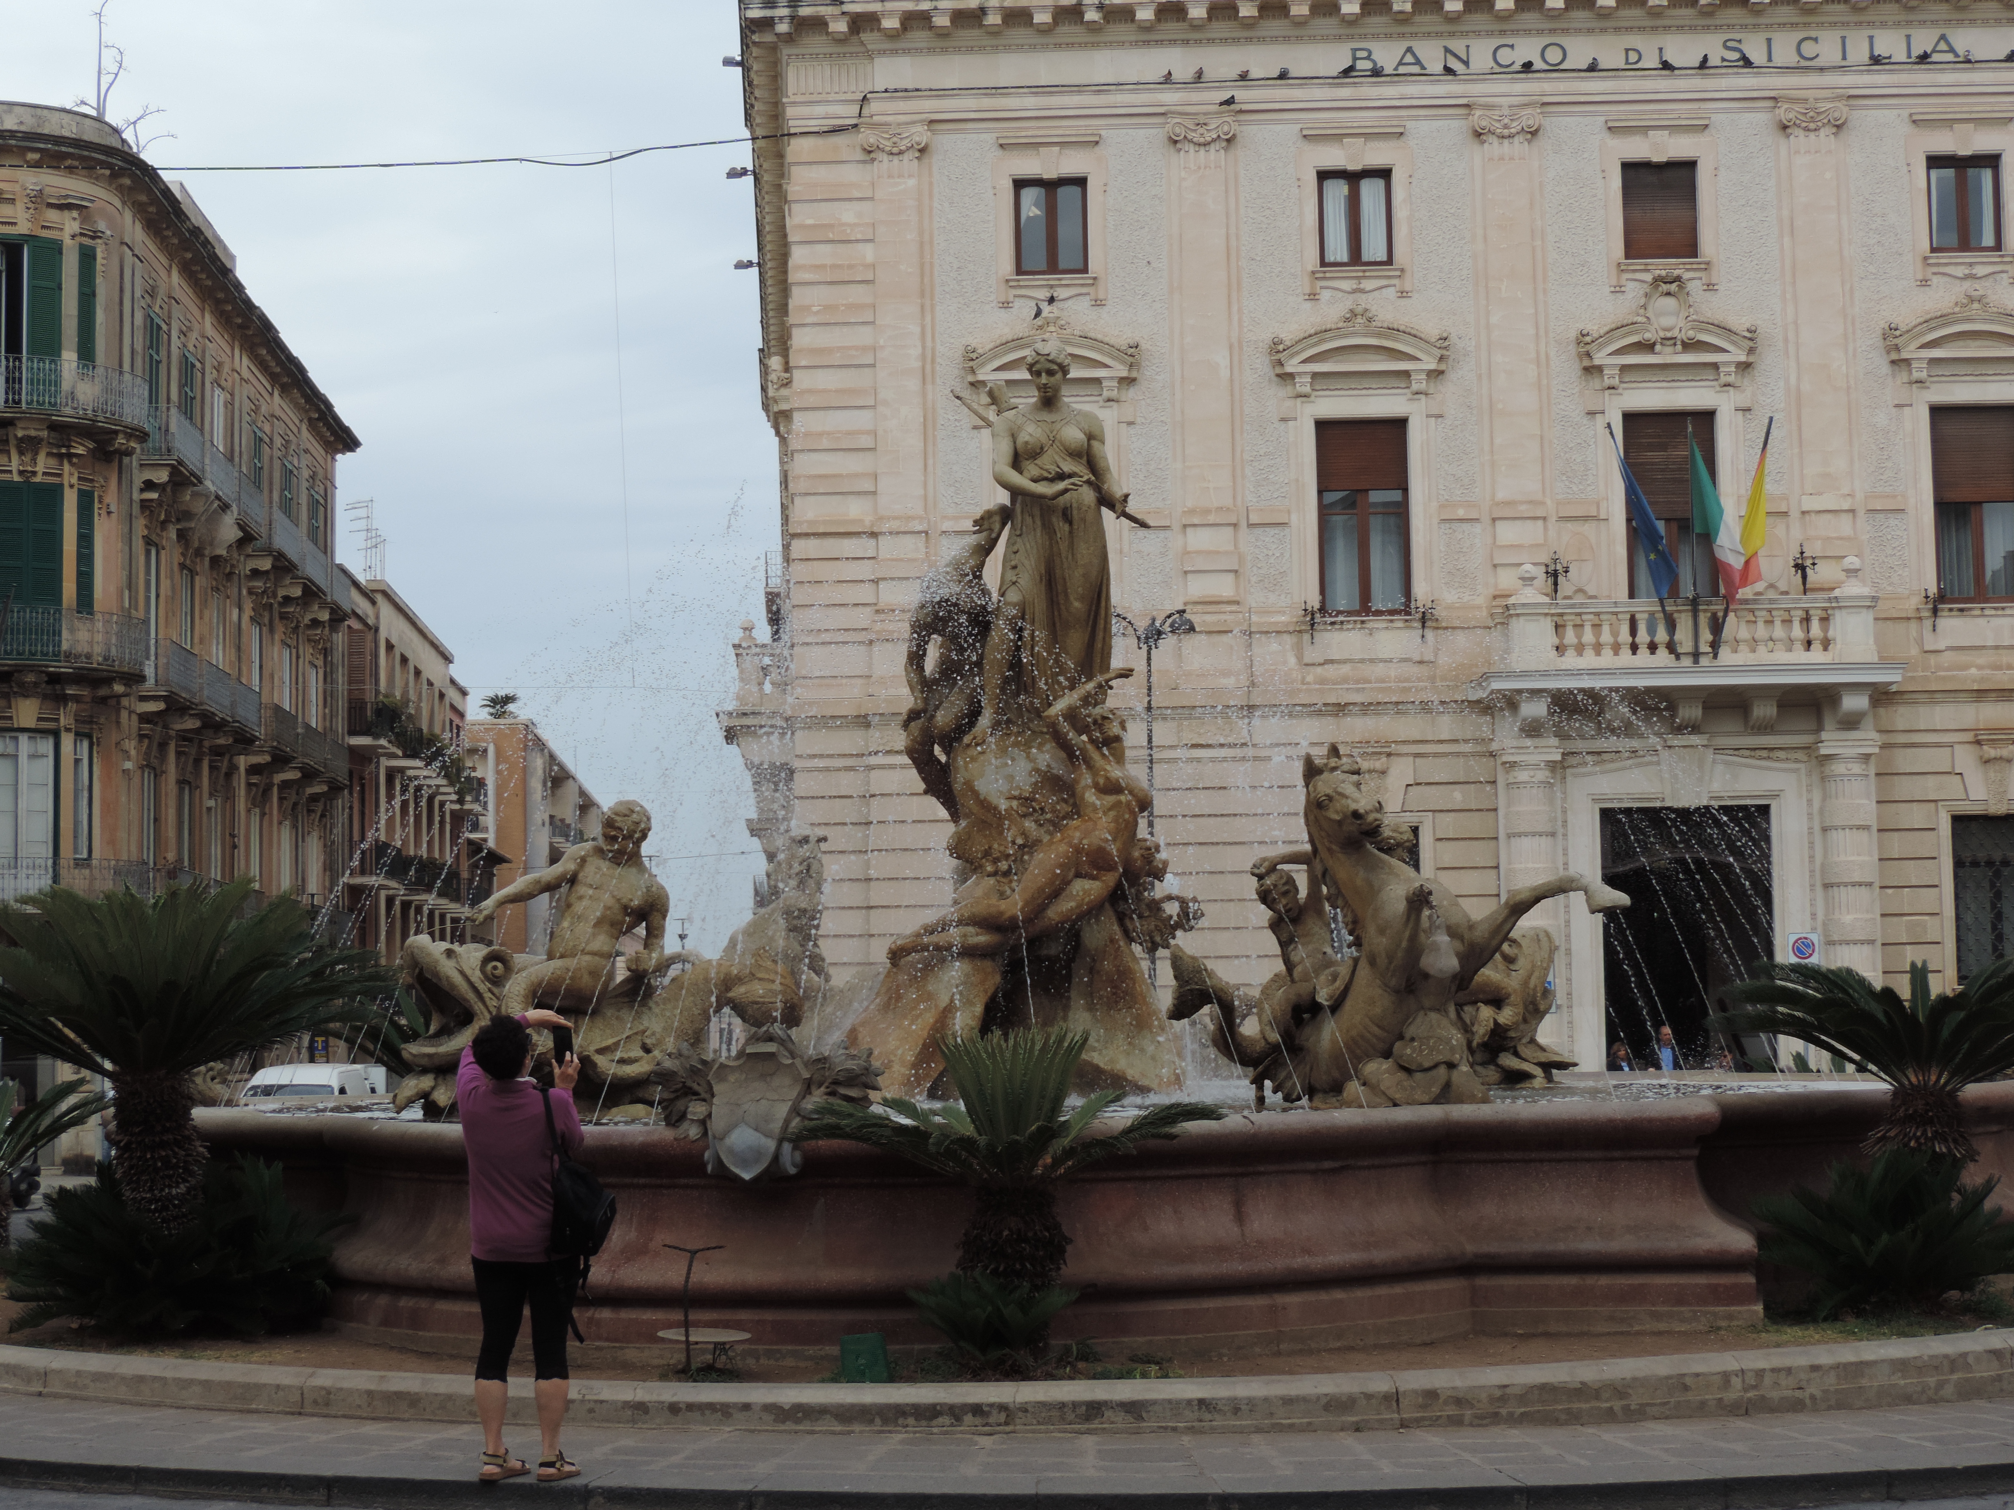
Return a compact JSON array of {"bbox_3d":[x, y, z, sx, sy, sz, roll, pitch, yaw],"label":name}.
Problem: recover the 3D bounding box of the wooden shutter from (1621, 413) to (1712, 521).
[{"bbox_3d":[9.419,-4.119,45.527,1.279,1.562,0.080,-1,-5,2],"label":"wooden shutter"}]

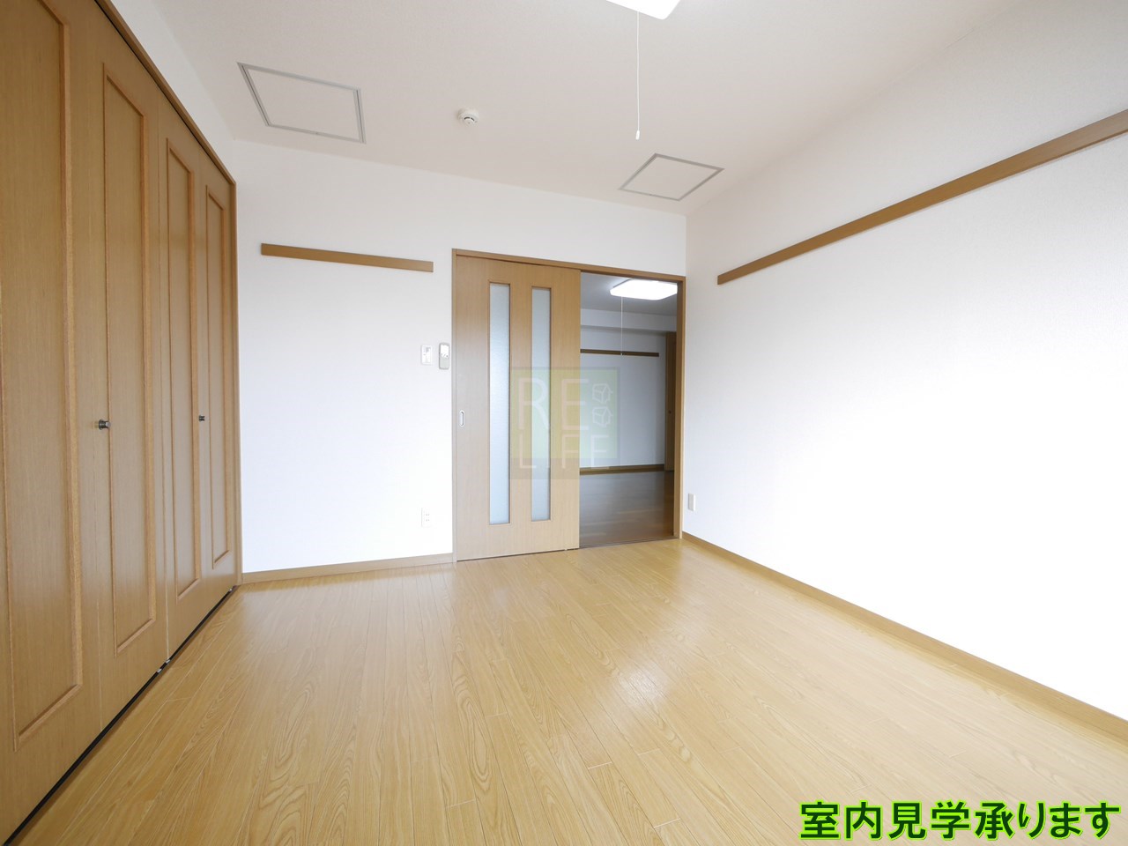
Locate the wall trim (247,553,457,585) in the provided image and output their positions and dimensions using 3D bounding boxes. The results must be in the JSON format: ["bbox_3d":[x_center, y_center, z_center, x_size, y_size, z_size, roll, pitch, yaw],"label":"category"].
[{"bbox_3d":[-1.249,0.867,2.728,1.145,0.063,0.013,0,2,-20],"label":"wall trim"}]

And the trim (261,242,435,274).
[{"bbox_3d":[-1.237,-0.961,2.668,0.910,0.062,0.020,0,2,-20],"label":"trim"}]

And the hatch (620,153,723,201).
[{"bbox_3d":[0.664,-1.537,2.884,0.463,0.030,0.455,0,2,-20],"label":"hatch"}]

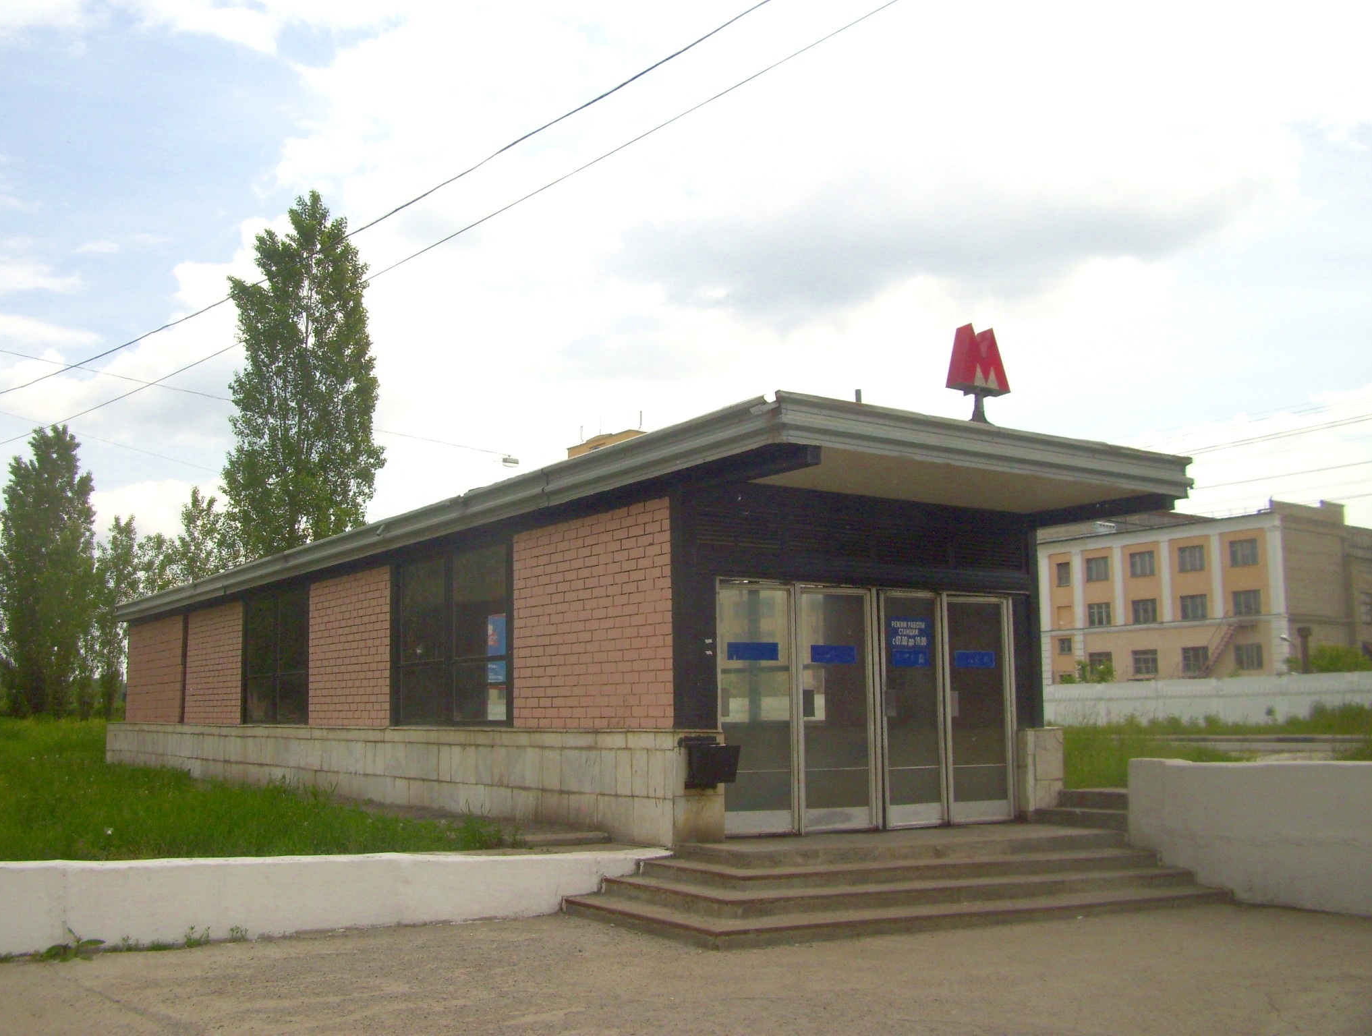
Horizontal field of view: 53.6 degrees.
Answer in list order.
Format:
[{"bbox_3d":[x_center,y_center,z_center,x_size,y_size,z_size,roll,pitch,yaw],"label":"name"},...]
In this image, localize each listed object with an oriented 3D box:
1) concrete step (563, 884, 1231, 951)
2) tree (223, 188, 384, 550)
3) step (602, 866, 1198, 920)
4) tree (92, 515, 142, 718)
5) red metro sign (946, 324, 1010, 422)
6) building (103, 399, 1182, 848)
[{"bbox_3d":[1.780,3.164,11.303,5.020,0.125,2.500,5,-10,-34],"label":"concrete step"},{"bbox_3d":[-11.807,-1.806,40.785,4.900,16.843,4.900,5,-10,-34],"label":"tree"},{"bbox_3d":[1.775,3.069,11.521,4.500,0.125,2.140,5,-10,-34],"label":"step"},{"bbox_3d":[-25.060,4.399,59.334,2.400,9.229,2.400,5,-10,-34],"label":"tree"},{"bbox_3d":[2.583,-1.241,12.043,0.650,0.910,0.200,5,-10,-34],"label":"red metro sign"},{"bbox_3d":[-3.488,2.313,20.612,5.050,3.560,22.350,5,-10,-34],"label":"building"}]

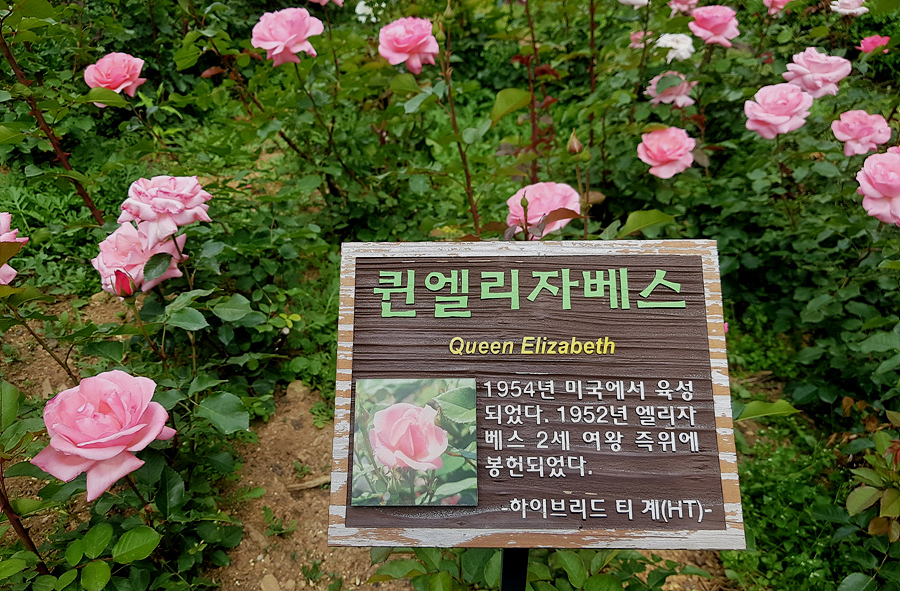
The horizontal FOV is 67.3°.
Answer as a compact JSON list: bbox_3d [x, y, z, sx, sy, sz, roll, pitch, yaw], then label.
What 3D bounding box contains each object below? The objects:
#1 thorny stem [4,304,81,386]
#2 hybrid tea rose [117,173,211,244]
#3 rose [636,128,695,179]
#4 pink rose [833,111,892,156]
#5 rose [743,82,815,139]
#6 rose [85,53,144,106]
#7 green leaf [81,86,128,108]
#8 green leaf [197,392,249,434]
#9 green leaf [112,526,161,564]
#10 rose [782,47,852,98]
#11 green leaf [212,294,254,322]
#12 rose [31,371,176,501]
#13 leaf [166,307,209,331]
[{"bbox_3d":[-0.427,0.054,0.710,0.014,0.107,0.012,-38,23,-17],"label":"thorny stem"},{"bbox_3d":[-0.328,-0.099,0.780,0.104,0.060,0.104,-13,42,-21],"label":"hybrid tea rose"},{"bbox_3d":[0.356,-0.237,1.120,0.090,0.063,0.086,9,56,16],"label":"rose"},{"bbox_3d":[0.657,-0.259,1.080,0.092,0.055,0.092,17,64,27],"label":"pink rose"},{"bbox_3d":[0.479,-0.271,0.990,0.098,0.066,0.093,13,52,21],"label":"rose"},{"bbox_3d":[-0.523,-0.339,1.060,0.092,0.063,0.088,-13,57,-21],"label":"rose"},{"bbox_3d":[-0.450,-0.258,0.880,0.059,0.012,0.034,0,56,-15],"label":"green leaf"},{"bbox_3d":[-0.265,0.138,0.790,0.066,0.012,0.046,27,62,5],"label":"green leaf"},{"bbox_3d":[-0.325,0.259,0.700,0.047,0.010,0.029,-20,61,-30],"label":"green leaf"},{"bbox_3d":[0.544,-0.330,1.000,0.098,0.060,0.098,15,43,24],"label":"rose"},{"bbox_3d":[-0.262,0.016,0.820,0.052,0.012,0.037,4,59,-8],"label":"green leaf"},{"bbox_3d":[-0.266,0.105,0.530,0.110,0.066,0.103,-11,40,-19],"label":"rose"},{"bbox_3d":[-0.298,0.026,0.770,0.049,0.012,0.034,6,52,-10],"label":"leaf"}]

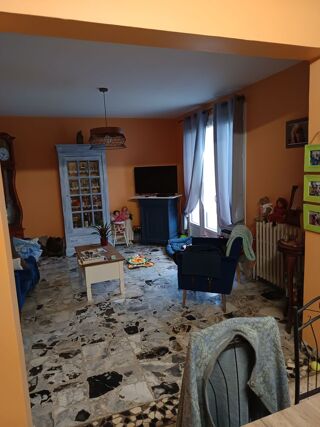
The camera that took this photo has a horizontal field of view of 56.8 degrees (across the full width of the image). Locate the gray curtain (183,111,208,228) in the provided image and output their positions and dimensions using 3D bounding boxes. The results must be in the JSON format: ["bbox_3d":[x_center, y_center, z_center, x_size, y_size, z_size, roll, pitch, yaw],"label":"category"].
[{"bbox_3d":[0.685,-0.712,5.436,0.138,2.167,0.847,-6,9,-19],"label":"gray curtain"}]

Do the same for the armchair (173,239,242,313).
[{"bbox_3d":[0.638,0.570,3.335,0.719,0.788,0.709,2,9,27],"label":"armchair"}]

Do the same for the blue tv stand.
[{"bbox_3d":[-0.060,0.110,6.212,0.936,0.916,0.542,0,9,19],"label":"blue tv stand"}]

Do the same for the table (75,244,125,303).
[{"bbox_3d":[-0.792,0.734,3.860,0.512,0.443,0.946,-6,9,-19],"label":"table"}]

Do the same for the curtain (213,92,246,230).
[{"bbox_3d":[1.036,-0.630,4.434,0.138,2.029,0.739,-6,9,-19],"label":"curtain"}]

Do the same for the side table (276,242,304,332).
[{"bbox_3d":[1.241,0.644,2.674,0.345,0.778,0.345,-6,9,-19],"label":"side table"}]

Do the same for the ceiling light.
[{"bbox_3d":[-0.708,-1.205,3.803,0.473,0.749,0.473,-6,9,-19],"label":"ceiling light"}]

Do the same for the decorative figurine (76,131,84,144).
[{"bbox_3d":[-1.462,-1.385,5.407,0.128,0.266,0.108,-6,9,-19],"label":"decorative figurine"}]

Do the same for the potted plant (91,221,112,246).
[{"bbox_3d":[-0.811,0.309,4.145,0.266,0.315,0.266,-6,9,-19],"label":"potted plant"}]

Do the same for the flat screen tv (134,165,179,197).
[{"bbox_3d":[-0.081,-0.634,6.029,0.867,0.571,0.099,0,9,19],"label":"flat screen tv"}]

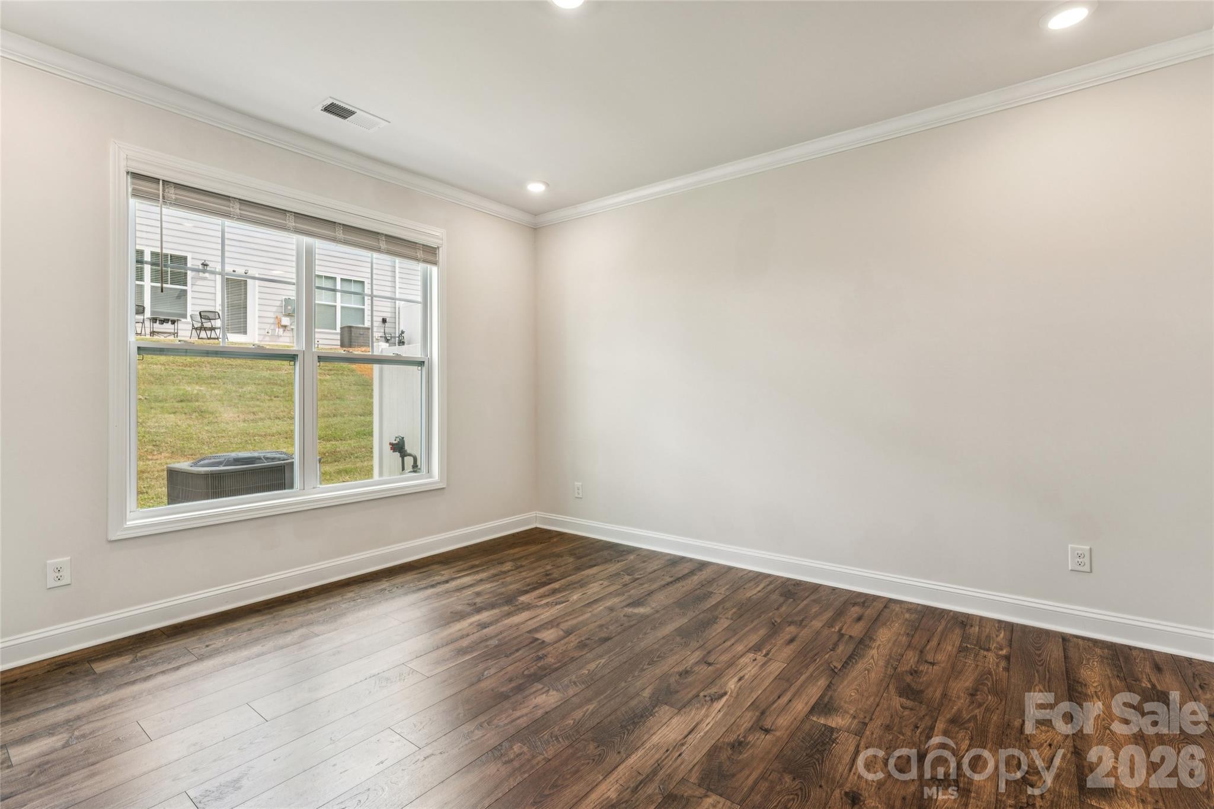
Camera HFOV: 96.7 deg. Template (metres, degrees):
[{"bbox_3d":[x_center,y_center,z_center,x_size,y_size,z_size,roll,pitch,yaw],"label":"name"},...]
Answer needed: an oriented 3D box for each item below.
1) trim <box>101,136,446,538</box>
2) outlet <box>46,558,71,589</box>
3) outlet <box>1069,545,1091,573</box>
[{"bbox_3d":[-1.817,-0.319,3.327,0.100,1.890,1.870,0,1,38],"label":"trim"},{"bbox_3d":[-2.466,0.761,2.430,0.010,0.124,0.079,0,1,38],"label":"outlet"},{"bbox_3d":[2.270,0.742,2.585,0.079,0.124,0.010,0,1,38],"label":"outlet"}]

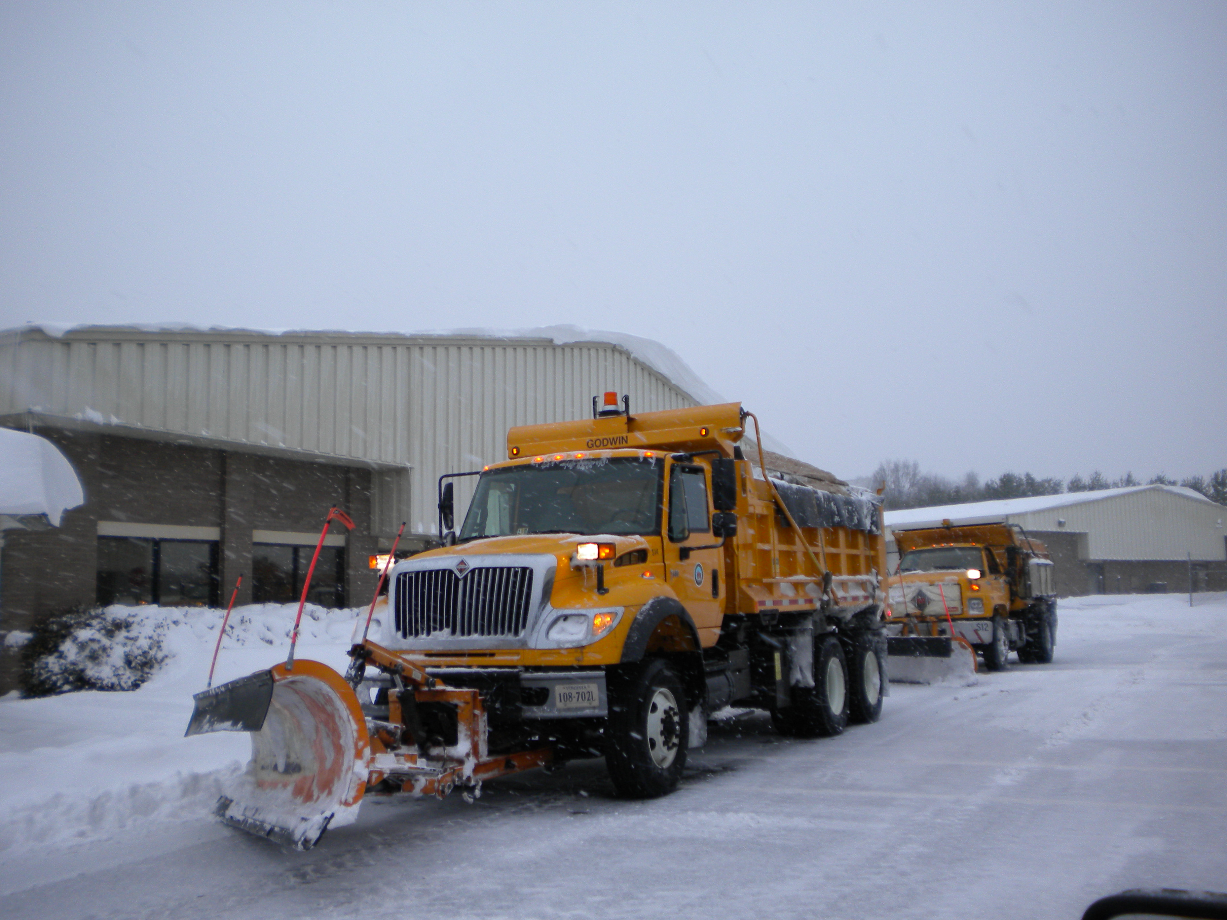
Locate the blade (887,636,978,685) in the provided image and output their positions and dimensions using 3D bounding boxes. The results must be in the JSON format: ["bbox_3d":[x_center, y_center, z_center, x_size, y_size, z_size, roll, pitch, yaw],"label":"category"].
[{"bbox_3d":[4.879,3.311,20.711,0.520,0.800,3.100,2,-7,-27],"label":"blade"}]

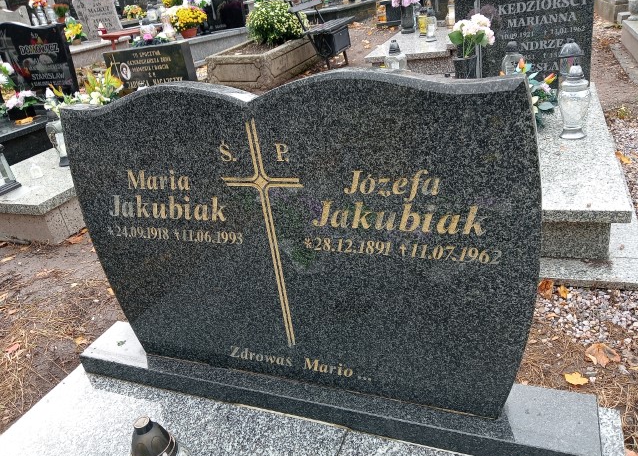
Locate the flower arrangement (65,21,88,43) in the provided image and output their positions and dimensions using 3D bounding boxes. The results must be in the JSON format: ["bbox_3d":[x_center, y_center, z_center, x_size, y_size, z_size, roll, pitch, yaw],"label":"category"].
[{"bbox_3d":[-3.904,-3.141,8.300,0.340,0.380,0.310,-19,28,-18],"label":"flower arrangement"}]

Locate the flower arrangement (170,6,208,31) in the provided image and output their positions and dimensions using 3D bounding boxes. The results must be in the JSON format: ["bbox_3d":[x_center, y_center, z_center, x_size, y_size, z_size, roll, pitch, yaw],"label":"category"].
[{"bbox_3d":[-1.970,-3.163,7.800,0.520,0.350,0.480,-14,27,-8],"label":"flower arrangement"}]

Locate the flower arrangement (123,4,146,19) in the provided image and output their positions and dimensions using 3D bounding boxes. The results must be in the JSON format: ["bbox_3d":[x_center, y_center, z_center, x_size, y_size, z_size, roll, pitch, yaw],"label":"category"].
[{"bbox_3d":[-3.571,-4.181,10.000,0.420,0.270,0.340,-16,27,-13],"label":"flower arrangement"}]

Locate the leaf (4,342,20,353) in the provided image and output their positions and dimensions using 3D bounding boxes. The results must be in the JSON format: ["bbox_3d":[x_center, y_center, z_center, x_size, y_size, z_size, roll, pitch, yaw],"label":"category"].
[{"bbox_3d":[-1.139,0.438,1.914,0.030,0.016,0.055,2,28,23],"label":"leaf"}]

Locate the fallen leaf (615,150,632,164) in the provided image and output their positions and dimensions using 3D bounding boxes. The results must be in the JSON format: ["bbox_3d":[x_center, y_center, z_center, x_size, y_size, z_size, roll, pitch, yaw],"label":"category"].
[{"bbox_3d":[1.577,-0.374,2.674,0.075,0.025,0.120,2,28,23],"label":"fallen leaf"}]

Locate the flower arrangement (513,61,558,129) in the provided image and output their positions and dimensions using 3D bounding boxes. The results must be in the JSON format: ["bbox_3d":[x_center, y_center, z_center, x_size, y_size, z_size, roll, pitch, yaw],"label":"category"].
[{"bbox_3d":[1.064,-0.689,2.646,0.260,0.310,0.240,2,28,23],"label":"flower arrangement"}]

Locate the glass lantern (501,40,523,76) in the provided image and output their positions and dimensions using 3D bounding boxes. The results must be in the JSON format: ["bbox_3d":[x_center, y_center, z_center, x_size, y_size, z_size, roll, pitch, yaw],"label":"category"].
[{"bbox_3d":[1.153,-0.936,3.082,0.135,0.345,0.135,2,28,23],"label":"glass lantern"}]

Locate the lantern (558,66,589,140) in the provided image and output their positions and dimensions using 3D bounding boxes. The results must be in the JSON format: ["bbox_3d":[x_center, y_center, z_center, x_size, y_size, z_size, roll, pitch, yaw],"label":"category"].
[{"bbox_3d":[1.170,-0.579,2.366,0.145,0.330,0.145,2,28,23],"label":"lantern"}]

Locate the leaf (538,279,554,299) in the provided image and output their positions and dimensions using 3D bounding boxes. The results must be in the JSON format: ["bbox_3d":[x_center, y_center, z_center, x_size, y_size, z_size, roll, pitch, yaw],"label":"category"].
[{"bbox_3d":[0.778,0.200,1.765,0.060,0.025,0.085,2,28,23],"label":"leaf"}]

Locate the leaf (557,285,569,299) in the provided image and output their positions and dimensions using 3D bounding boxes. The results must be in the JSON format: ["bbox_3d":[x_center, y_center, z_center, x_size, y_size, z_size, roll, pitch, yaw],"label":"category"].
[{"bbox_3d":[0.823,0.208,1.744,0.045,0.016,0.065,2,28,23],"label":"leaf"}]

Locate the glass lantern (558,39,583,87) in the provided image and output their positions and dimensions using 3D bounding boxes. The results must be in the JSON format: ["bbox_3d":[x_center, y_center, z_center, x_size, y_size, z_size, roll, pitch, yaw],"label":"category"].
[{"bbox_3d":[1.337,-0.858,2.741,0.140,0.290,0.140,3,29,23],"label":"glass lantern"}]

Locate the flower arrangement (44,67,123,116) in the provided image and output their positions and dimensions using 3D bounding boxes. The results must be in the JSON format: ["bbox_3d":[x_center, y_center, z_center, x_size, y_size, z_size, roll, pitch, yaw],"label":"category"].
[{"bbox_3d":[-1.561,-0.823,3.540,0.420,0.440,0.320,2,28,23],"label":"flower arrangement"}]

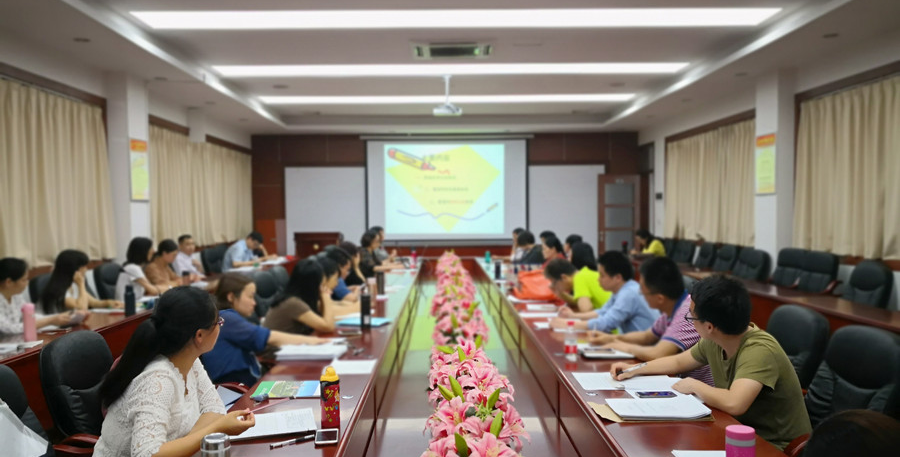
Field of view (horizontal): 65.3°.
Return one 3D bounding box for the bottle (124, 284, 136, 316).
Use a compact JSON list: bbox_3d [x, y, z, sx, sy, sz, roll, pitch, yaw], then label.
[{"bbox_3d":[-2.330,0.524,5.101,0.073,0.213,0.073,0,1,-1],"label":"bottle"}]

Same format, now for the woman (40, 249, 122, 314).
[{"bbox_3d":[-2.841,0.747,5.270,0.680,1.200,0.500,-1,2,-22],"label":"woman"}]

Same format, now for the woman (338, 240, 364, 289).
[{"bbox_3d":[-1.078,0.705,6.909,0.640,1.180,0.500,-1,1,-6],"label":"woman"}]

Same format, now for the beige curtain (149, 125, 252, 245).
[{"bbox_3d":[-3.565,-0.551,10.552,0.140,1.480,4.700,0,1,-1],"label":"beige curtain"}]

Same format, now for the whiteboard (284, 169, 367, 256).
[{"bbox_3d":[-2.423,-0.290,13.715,1.680,1.800,0.050,0,1,-1],"label":"whiteboard"}]

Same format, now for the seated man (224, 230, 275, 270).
[{"bbox_3d":[-2.817,0.639,9.589,0.750,1.200,0.620,0,1,8],"label":"seated man"}]

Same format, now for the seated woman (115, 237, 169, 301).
[{"bbox_3d":[-2.831,0.736,6.429,0.800,1.250,0.500,-1,1,-16],"label":"seated woman"}]

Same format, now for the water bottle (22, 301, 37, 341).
[{"bbox_3d":[-2.342,0.524,3.920,0.069,0.206,0.069,0,1,-1],"label":"water bottle"}]

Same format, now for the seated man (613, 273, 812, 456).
[{"bbox_3d":[0.968,0.779,2.591,0.740,1.230,0.580,-1,2,-20],"label":"seated man"}]

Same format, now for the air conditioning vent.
[{"bbox_3d":[0.033,-1.930,7.644,0.880,0.070,0.850,0,1,-1],"label":"air conditioning vent"}]

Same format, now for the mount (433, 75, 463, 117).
[{"bbox_3d":[-0.030,-1.585,8.383,0.350,0.500,0.300,0,1,-1],"label":"mount"}]

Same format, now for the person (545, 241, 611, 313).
[{"bbox_3d":[1.065,0.781,5.332,0.850,1.160,0.520,0,1,-1],"label":"person"}]

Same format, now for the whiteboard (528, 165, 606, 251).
[{"bbox_3d":[2.171,-0.309,12.990,1.450,1.720,0.050,0,1,-1],"label":"whiteboard"}]

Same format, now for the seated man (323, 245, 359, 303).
[{"bbox_3d":[-1.073,0.764,5.903,0.800,1.200,0.500,0,1,-1],"label":"seated man"}]

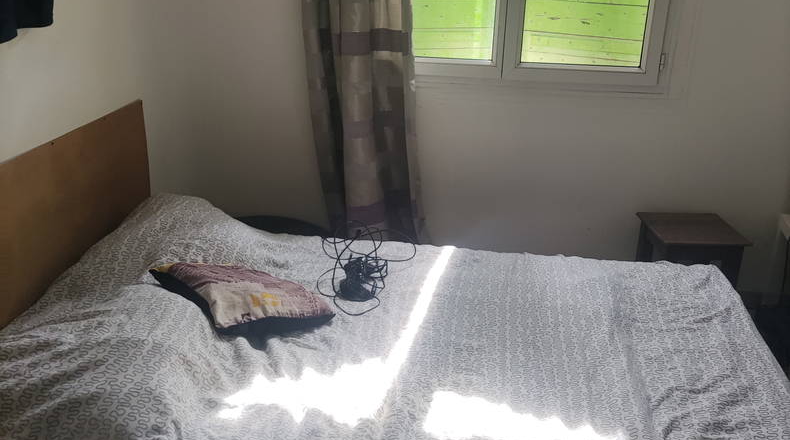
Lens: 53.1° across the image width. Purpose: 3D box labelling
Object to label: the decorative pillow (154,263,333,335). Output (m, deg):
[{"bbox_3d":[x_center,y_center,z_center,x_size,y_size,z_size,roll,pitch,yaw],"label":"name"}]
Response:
[{"bbox_3d":[-0.433,0.205,2.237,0.370,0.125,0.375,-5,21,-42],"label":"decorative pillow"}]

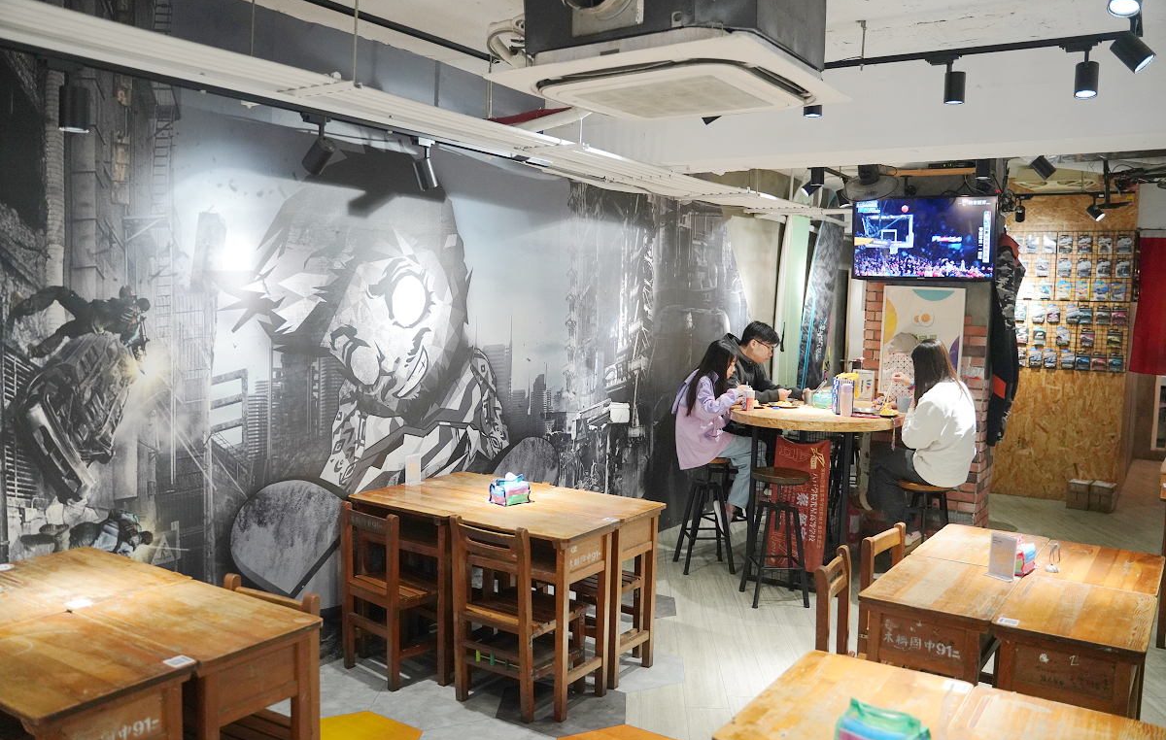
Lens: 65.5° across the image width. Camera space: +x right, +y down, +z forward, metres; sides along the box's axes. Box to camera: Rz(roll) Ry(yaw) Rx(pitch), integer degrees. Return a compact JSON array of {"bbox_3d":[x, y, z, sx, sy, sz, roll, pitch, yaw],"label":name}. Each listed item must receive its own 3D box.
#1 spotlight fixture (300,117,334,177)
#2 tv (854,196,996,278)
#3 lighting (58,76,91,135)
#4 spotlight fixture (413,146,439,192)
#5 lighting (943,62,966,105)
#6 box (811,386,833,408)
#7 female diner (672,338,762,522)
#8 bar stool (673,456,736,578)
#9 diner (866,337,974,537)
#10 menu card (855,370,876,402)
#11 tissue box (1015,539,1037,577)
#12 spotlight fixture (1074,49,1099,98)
[{"bbox_3d":[-1.052,-0.881,3.590,0.145,0.220,0.080,4,5,34],"label":"spotlight fixture"},{"bbox_3d":[2.356,-0.912,6.291,0.965,0.560,0.070,4,11,34],"label":"tv"},{"bbox_3d":[-1.478,-0.769,2.632,0.077,0.152,0.077,4,5,33],"label":"lighting"},{"bbox_3d":[-0.706,-0.909,4.080,0.105,0.200,0.080,-3,6,-42],"label":"spotlight fixture"},{"bbox_3d":[1.446,-1.118,3.530,0.077,0.158,0.077,4,5,34],"label":"lighting"},{"bbox_3d":[1.551,0.186,5.773,0.150,0.105,0.105,-3,6,-45],"label":"box"},{"bbox_3d":[0.861,0.418,5.775,0.600,1.200,0.420,0,4,-14],"label":"female diner"},{"bbox_3d":[0.781,0.900,5.781,0.342,0.735,0.342,1,4,-7],"label":"bar stool"},{"bbox_3d":[2.033,0.453,5.446,0.640,1.260,0.470,3,5,20],"label":"diner"},{"bbox_3d":[2.029,0.116,6.550,0.150,0.215,0.040,4,5,36],"label":"menu card"},{"bbox_3d":[1.536,0.660,3.263,0.107,0.105,0.140,-3,6,-45],"label":"tissue box"},{"bbox_3d":[1.832,-1.076,3.298,0.078,0.158,0.078,4,5,33],"label":"spotlight fixture"}]

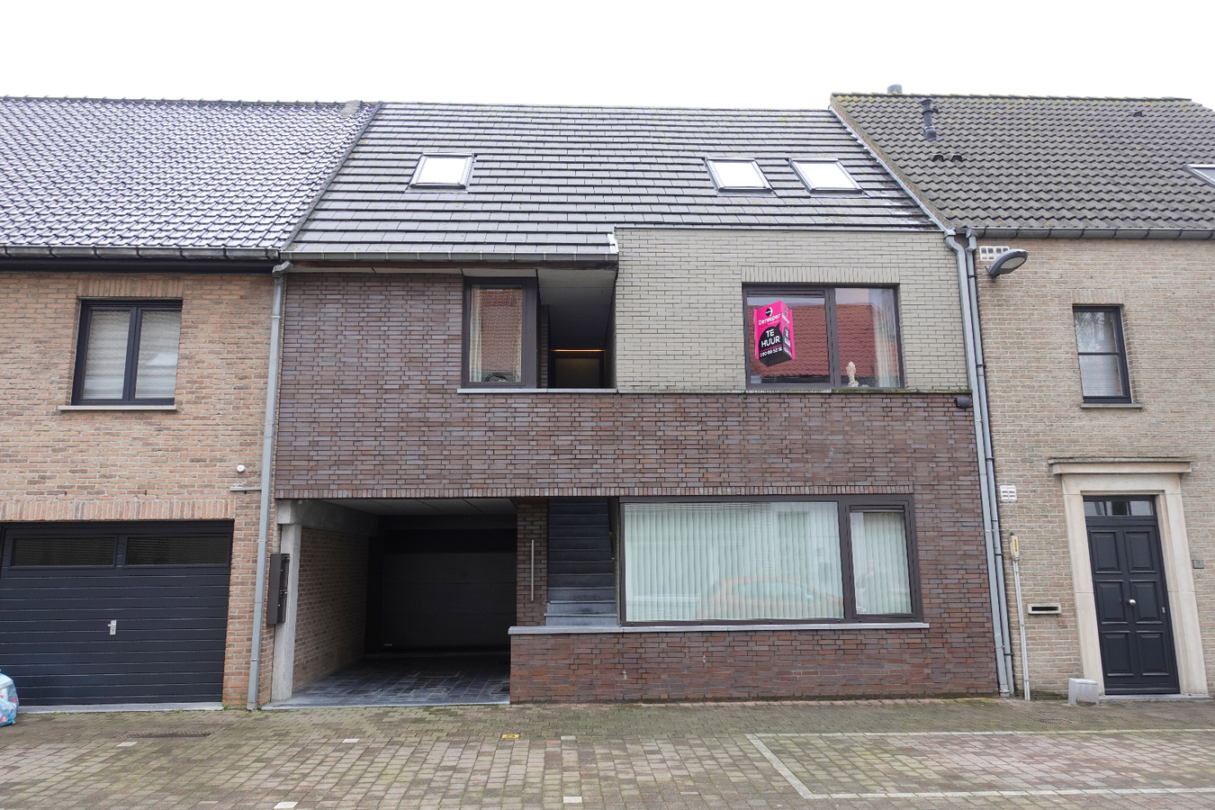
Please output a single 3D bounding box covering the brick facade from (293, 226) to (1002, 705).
[{"bbox_3d":[0.330,0.649,10.268,8.730,5.870,0.600,0,-10,-3],"label":"brick facade"}]

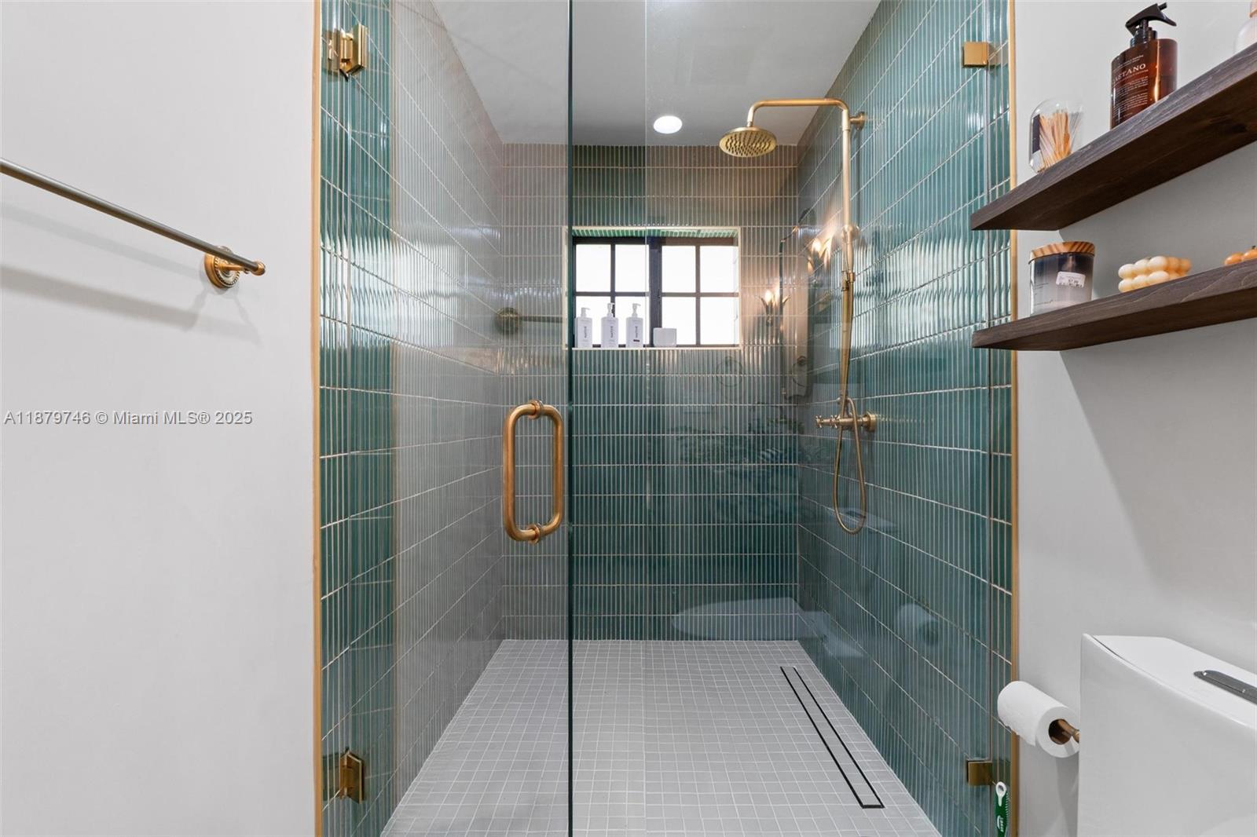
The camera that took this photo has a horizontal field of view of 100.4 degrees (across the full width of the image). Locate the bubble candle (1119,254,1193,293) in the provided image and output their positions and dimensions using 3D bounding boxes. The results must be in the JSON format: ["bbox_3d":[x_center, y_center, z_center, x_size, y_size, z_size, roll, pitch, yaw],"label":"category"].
[{"bbox_3d":[0.737,-0.195,0.734,0.062,0.062,0.062,0,0,-8],"label":"bubble candle"}]

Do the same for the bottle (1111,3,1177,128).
[{"bbox_3d":[0.704,-0.473,0.716,0.067,0.177,0.067,0,0,-30],"label":"bottle"}]

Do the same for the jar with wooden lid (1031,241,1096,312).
[{"bbox_3d":[0.700,-0.218,0.847,0.082,0.110,0.082,0,0,0],"label":"jar with wooden lid"}]

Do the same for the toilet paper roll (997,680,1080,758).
[{"bbox_3d":[0.740,0.536,0.935,0.089,0.089,0.098,0,0,1],"label":"toilet paper roll"}]

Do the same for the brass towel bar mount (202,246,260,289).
[{"bbox_3d":[-0.611,-0.234,0.818,0.057,0.067,0.066,0,0,1],"label":"brass towel bar mount"}]

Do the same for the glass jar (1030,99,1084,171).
[{"bbox_3d":[0.690,-0.447,0.848,0.068,0.128,0.068,0,0,0],"label":"glass jar"}]

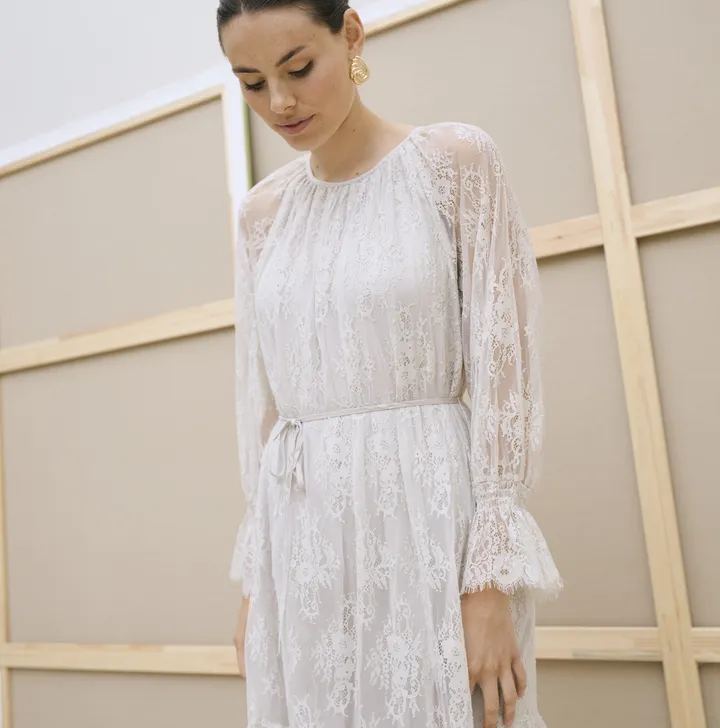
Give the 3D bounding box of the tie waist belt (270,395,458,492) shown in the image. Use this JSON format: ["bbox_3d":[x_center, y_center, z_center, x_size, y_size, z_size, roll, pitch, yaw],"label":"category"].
[{"bbox_3d":[0.006,0.100,1.300,0.255,0.110,0.190,-8,-10,26],"label":"tie waist belt"}]

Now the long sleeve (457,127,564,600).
[{"bbox_3d":[0.172,-0.008,1.270,0.135,0.590,0.165,-8,-10,26],"label":"long sleeve"}]

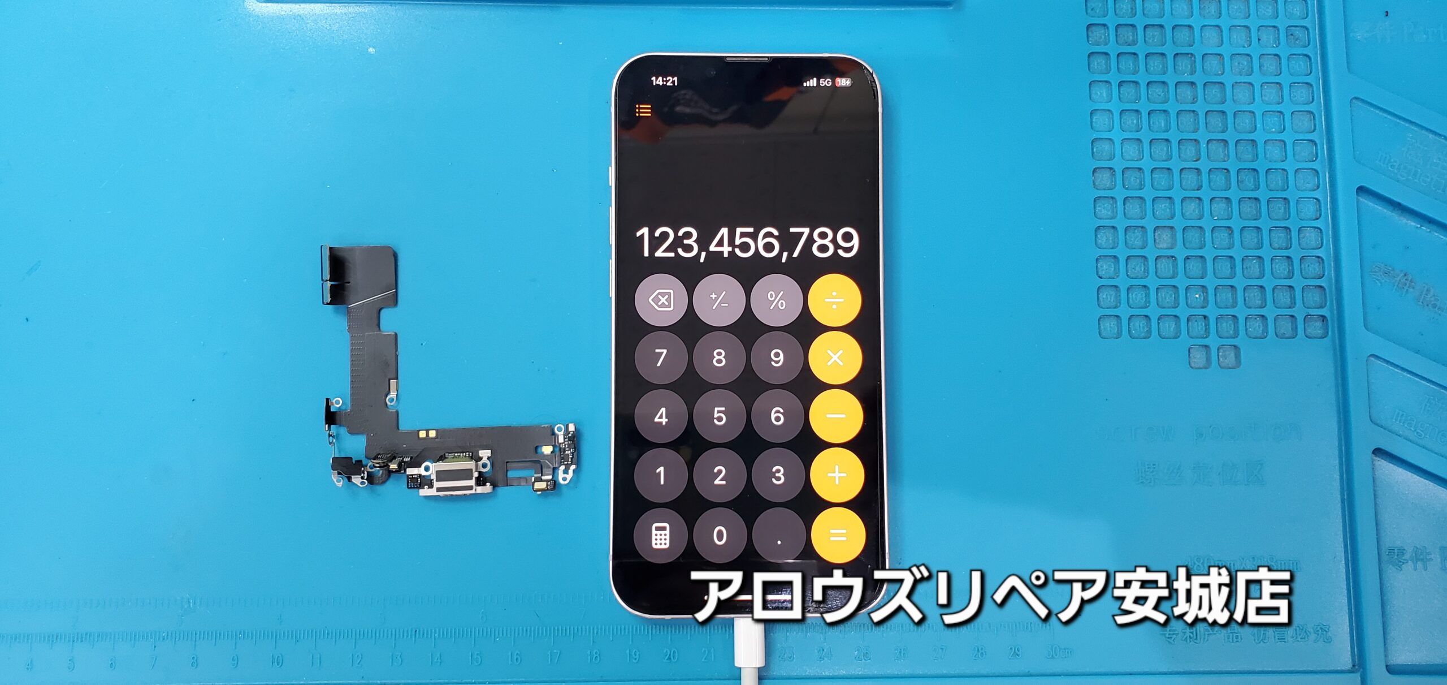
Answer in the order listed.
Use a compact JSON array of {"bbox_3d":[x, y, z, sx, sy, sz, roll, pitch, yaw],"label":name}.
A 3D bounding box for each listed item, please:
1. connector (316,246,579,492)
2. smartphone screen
[{"bbox_3d":[-0.071,0.007,0.250,0.066,0.006,0.065,-1,84,-2],"label":"connector"},{"bbox_3d":[0.006,-0.003,0.253,0.071,0.008,0.147,0,87,-1],"label":"smartphone screen"}]

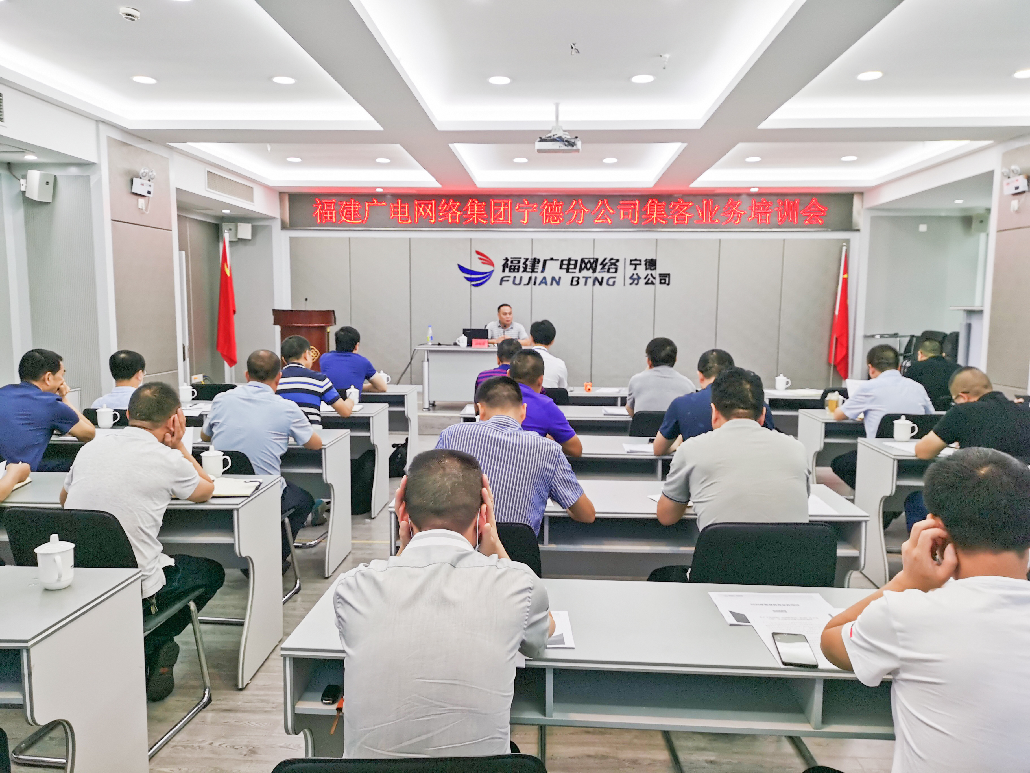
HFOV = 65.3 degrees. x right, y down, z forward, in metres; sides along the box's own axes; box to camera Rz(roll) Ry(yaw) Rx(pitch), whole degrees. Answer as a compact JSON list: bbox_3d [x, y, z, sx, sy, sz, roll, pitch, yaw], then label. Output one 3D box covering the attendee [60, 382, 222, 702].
[{"bbox_3d":[-1.385,0.603,2.932,0.510,1.240,0.730,1,6,5],"label":"attendee"}]

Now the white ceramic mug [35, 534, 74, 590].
[{"bbox_3d":[-1.252,0.479,2.192,0.095,0.146,0.123,-5,8,-39],"label":"white ceramic mug"}]

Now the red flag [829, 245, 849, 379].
[{"bbox_3d":[4.418,-0.996,10.947,0.270,1.820,0.220,1,6,3],"label":"red flag"}]

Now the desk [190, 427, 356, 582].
[{"bbox_3d":[-1.914,0.654,4.724,1.800,0.750,0.510,1,6,3],"label":"desk"}]

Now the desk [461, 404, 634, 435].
[{"bbox_3d":[0.529,0.551,5.785,1.800,0.750,0.510,1,6,3],"label":"desk"}]

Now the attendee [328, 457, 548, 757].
[{"bbox_3d":[-0.145,0.754,1.655,0.470,1.230,0.750,1,6,3],"label":"attendee"}]

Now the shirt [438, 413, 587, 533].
[{"bbox_3d":[-0.043,0.426,2.834,0.550,0.650,0.470,1,6,3],"label":"shirt"}]

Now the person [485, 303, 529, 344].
[{"bbox_3d":[-0.097,-0.403,10.281,0.570,1.300,0.720,1,6,3],"label":"person"}]

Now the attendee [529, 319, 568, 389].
[{"bbox_3d":[0.214,0.129,6.948,0.480,1.390,0.780,1,6,3],"label":"attendee"}]

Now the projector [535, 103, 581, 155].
[{"bbox_3d":[0.367,-2.178,6.756,0.385,0.411,0.310,1,6,3],"label":"projector"}]

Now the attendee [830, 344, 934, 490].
[{"bbox_3d":[2.381,0.340,5.203,0.580,1.240,0.800,0,6,-3],"label":"attendee"}]

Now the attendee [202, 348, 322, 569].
[{"bbox_3d":[-1.325,0.440,4.259,0.620,1.310,0.780,1,6,3],"label":"attendee"}]

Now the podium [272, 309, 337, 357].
[{"bbox_3d":[-2.587,-0.367,9.914,0.710,1.170,0.460,-3,7,-27],"label":"podium"}]

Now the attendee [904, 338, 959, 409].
[{"bbox_3d":[3.329,0.241,6.481,0.500,1.243,0.750,1,6,5],"label":"attendee"}]

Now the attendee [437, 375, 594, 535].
[{"bbox_3d":[-0.004,0.577,2.914,0.580,1.240,0.800,1,6,3],"label":"attendee"}]

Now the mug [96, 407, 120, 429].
[{"bbox_3d":[-2.425,0.180,4.779,0.130,0.136,0.097,1,6,3],"label":"mug"}]

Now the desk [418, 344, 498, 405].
[{"bbox_3d":[-0.407,-0.096,9.925,1.520,0.760,0.650,1,6,3],"label":"desk"}]

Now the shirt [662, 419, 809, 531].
[{"bbox_3d":[0.735,0.438,2.710,0.500,0.630,0.380,1,6,3],"label":"shirt"}]

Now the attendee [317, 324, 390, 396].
[{"bbox_3d":[-1.338,0.146,6.612,0.530,1.270,0.800,1,6,6],"label":"attendee"}]

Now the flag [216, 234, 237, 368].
[{"bbox_3d":[-3.709,-1.091,10.346,0.240,1.690,0.220,1,6,3],"label":"flag"}]

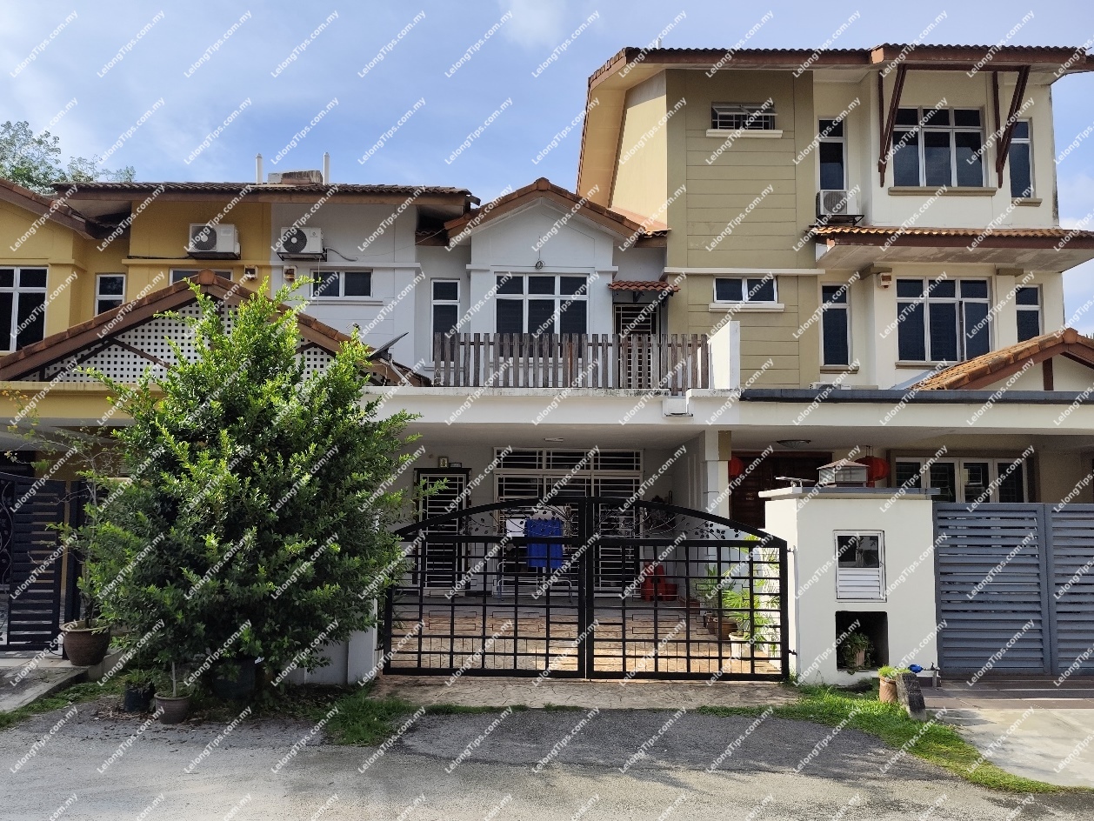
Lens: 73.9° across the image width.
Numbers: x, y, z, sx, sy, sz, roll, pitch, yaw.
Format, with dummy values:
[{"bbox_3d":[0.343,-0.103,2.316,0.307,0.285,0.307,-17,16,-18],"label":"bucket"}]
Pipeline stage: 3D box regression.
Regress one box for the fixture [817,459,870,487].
[{"bbox_3d":[3.120,0.663,7.650,0.380,0.310,0.400,1,-6,-1],"label":"fixture"}]

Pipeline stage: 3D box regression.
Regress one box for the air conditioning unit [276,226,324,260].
[{"bbox_3d":[-4.188,-2.859,12.350,0.760,0.520,0.340,1,-6,-1],"label":"air conditioning unit"}]

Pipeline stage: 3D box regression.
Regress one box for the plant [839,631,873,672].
[{"bbox_3d":[2.764,2.158,6.500,0.300,0.350,0.280,0,-6,0],"label":"plant"}]

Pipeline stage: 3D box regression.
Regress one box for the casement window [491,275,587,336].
[{"bbox_3d":[-0.086,-1.635,12.600,1.620,1.460,0.120,0,-6,0],"label":"casement window"}]

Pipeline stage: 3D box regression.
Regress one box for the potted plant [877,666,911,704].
[{"bbox_3d":[2.772,2.185,5.800,0.270,0.290,0.250,0,-6,0],"label":"potted plant"}]

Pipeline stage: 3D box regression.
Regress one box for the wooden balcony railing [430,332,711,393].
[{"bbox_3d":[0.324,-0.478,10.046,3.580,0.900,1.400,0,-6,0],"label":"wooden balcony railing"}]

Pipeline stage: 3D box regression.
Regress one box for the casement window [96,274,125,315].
[{"bbox_3d":[-7.762,-1.705,12.900,0.520,1.480,0.100,1,-6,-1],"label":"casement window"}]

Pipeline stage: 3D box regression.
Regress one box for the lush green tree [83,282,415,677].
[{"bbox_3d":[-2.397,0.556,5.850,2.550,3.100,2.400,0,-6,0],"label":"lush green tree"}]

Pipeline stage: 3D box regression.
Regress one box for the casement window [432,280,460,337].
[{"bbox_3d":[-1.819,-1.602,13.000,0.510,1.500,0.100,1,-6,-1],"label":"casement window"}]

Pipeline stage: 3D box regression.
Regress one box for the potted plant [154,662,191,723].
[{"bbox_3d":[-3.012,2.278,5.850,0.310,0.460,0.310,1,-6,-1],"label":"potted plant"}]

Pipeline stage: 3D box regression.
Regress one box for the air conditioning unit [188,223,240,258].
[{"bbox_3d":[-5.673,-2.894,12.499,0.780,0.520,0.310,0,-6,0],"label":"air conditioning unit"}]

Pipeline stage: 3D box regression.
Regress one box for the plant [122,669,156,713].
[{"bbox_3d":[-3.454,2.369,6.150,0.270,0.360,0.270,1,-6,-1],"label":"plant"}]

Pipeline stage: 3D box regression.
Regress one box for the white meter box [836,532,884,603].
[{"bbox_3d":[2.713,1.361,6.380,0.430,0.610,0.160,0,-6,0],"label":"white meter box"}]

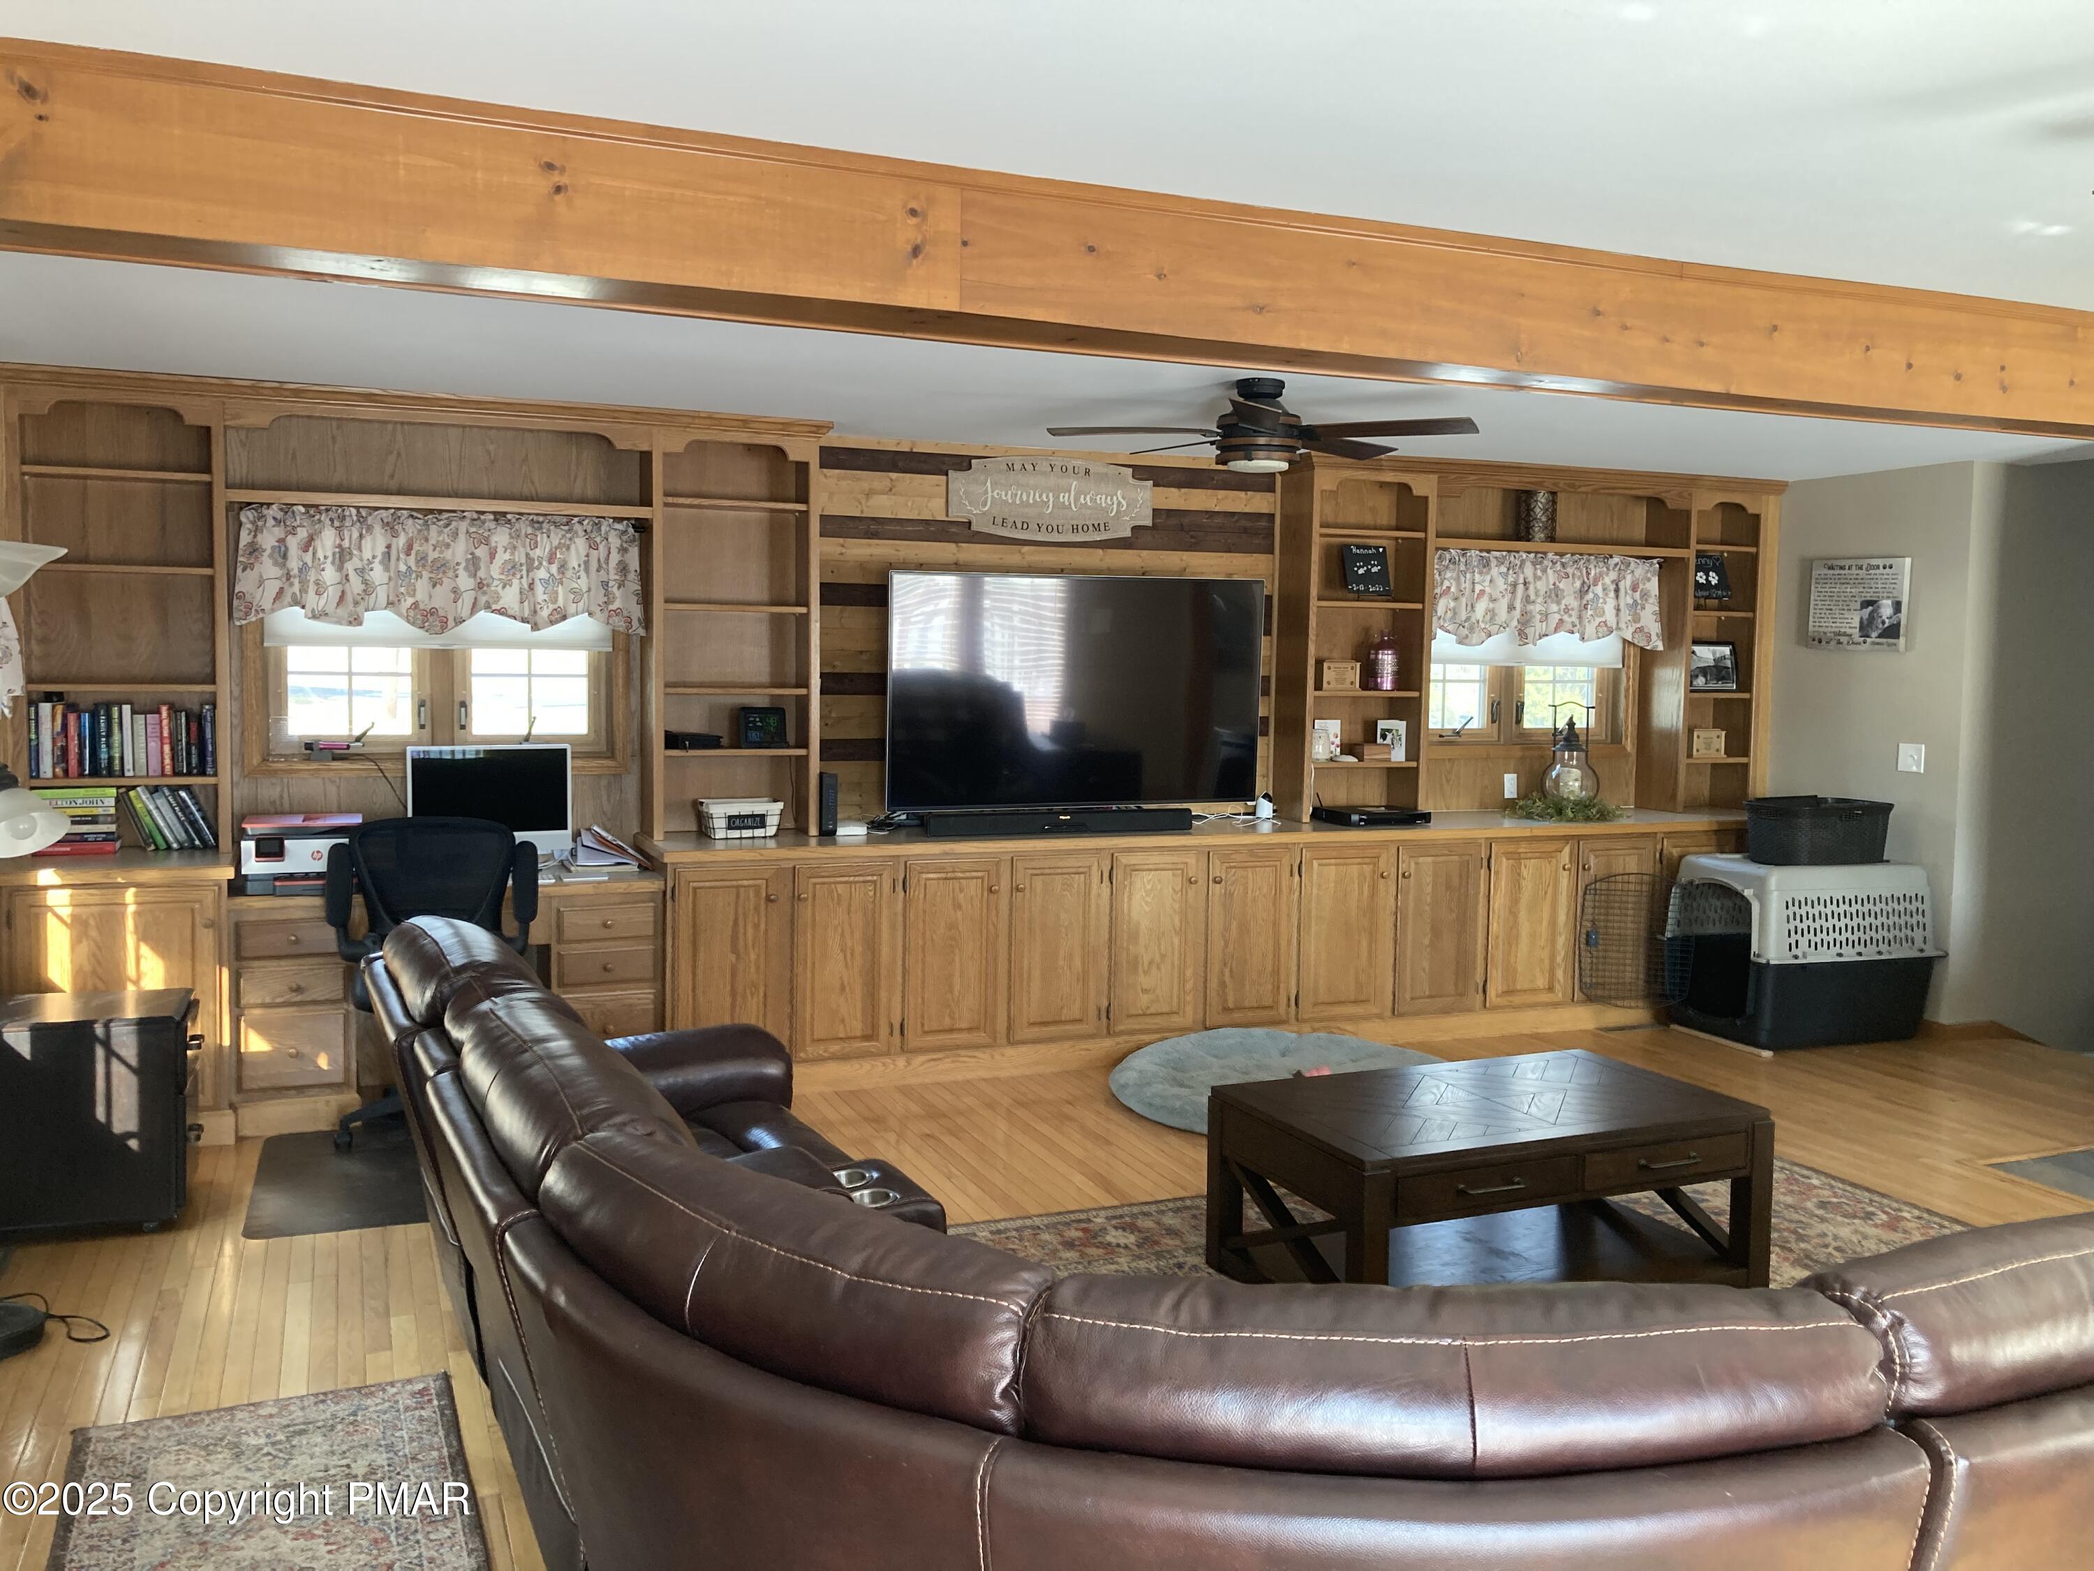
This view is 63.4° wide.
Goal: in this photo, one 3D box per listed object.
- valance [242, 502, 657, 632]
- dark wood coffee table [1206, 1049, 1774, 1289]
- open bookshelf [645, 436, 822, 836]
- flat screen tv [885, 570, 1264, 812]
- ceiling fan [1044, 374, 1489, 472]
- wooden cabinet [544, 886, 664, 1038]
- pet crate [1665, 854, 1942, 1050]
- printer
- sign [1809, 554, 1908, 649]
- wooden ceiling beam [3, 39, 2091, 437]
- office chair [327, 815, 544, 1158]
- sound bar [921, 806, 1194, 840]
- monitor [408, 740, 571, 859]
[{"bbox_3d":[-2.142,-0.757,6.063,1.385,0.440,0.100,-1,5,-23],"label":"valance"},{"bbox_3d":[1.117,1.042,4.348,1.220,0.478,0.720,-1,5,-23],"label":"dark wood coffee table"},{"bbox_3d":[-1.160,-0.541,6.224,0.601,1.447,0.261,-1,5,-22],"label":"open bookshelf"},{"bbox_3d":[0.137,-0.386,6.980,1.670,0.945,0.065,-1,5,-23],"label":"flat screen tv"},{"bbox_3d":[0.644,-1.100,5.193,1.300,0.265,1.300,-1,5,-22],"label":"ceiling fan"},{"bbox_3d":[-1.605,0.727,6.070,0.405,0.755,0.411,-1,5,-22],"label":"wooden cabinet"},{"bbox_3d":[3.305,0.700,7.460,0.990,0.745,0.655,-1,5,-19],"label":"pet crate"},{"bbox_3d":[-2.416,0.216,5.597,0.430,0.232,0.360,-1,5,-23],"label":"printer"},{"bbox_3d":[3.566,-0.798,7.450,0.032,0.399,0.503,-1,5,-22],"label":"sign"},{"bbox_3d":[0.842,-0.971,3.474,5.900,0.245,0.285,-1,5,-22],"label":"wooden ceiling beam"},{"bbox_3d":[-1.939,0.626,5.378,0.610,1.055,0.610,-1,5,-21],"label":"office chair"},{"bbox_3d":[0.051,0.152,6.686,1.145,0.075,0.090,-1,5,-23],"label":"sound bar"},{"bbox_3d":[-1.932,0.087,5.875,0.550,0.458,0.150,-2,5,-33],"label":"monitor"}]

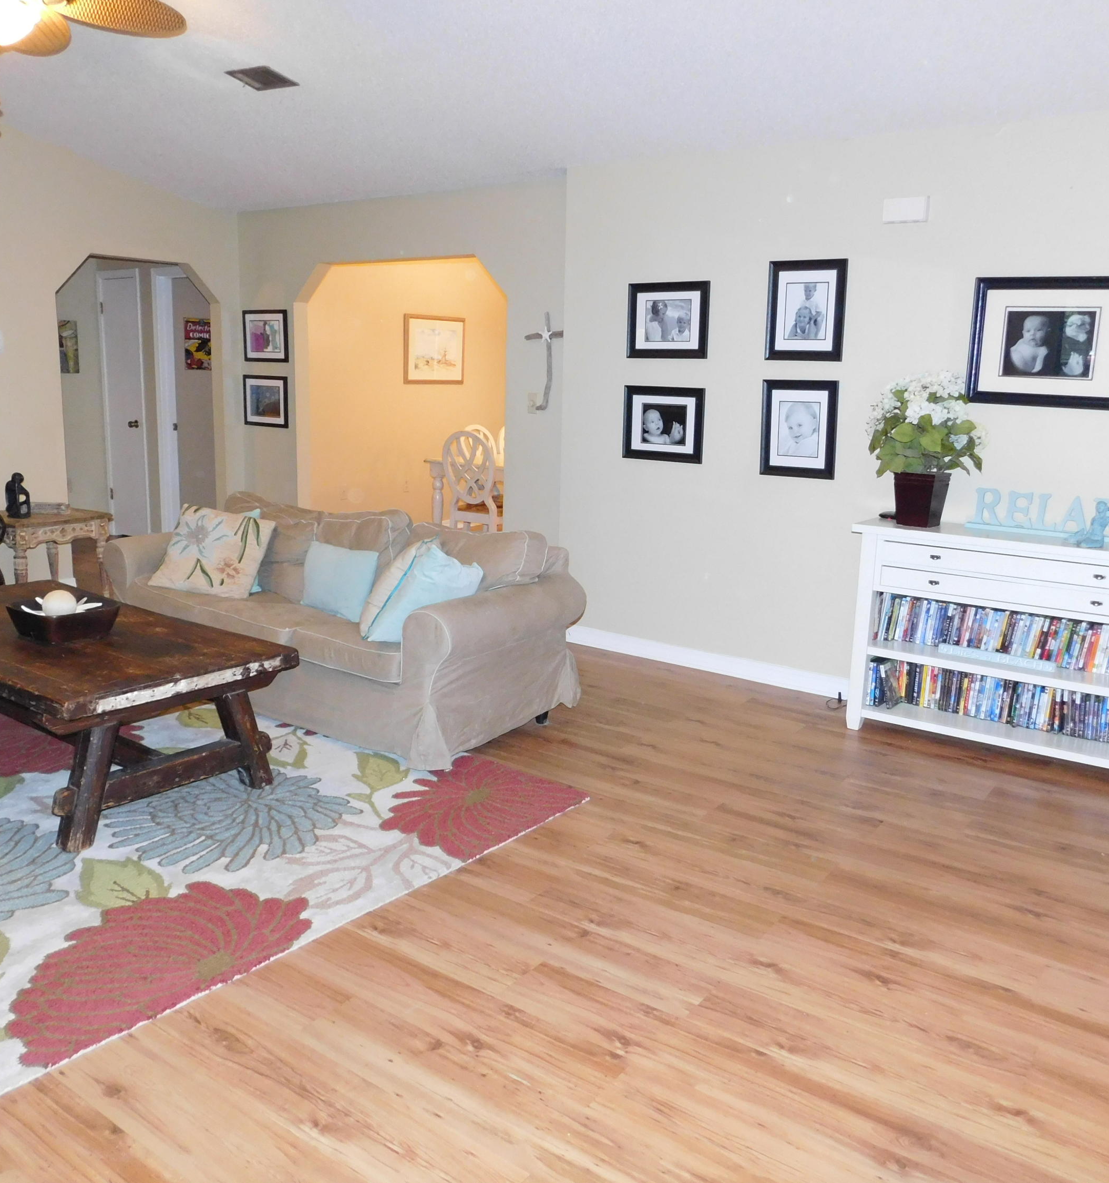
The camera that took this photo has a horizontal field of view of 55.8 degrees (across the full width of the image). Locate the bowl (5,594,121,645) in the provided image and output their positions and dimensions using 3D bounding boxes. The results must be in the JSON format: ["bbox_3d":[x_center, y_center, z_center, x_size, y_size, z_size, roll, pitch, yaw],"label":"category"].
[{"bbox_3d":[-1.739,0.104,3.719,0.250,0.100,0.260,10,15,36],"label":"bowl"}]

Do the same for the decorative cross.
[{"bbox_3d":[-0.064,-1.243,5.666,0.290,0.525,0.040,10,14,35],"label":"decorative cross"}]

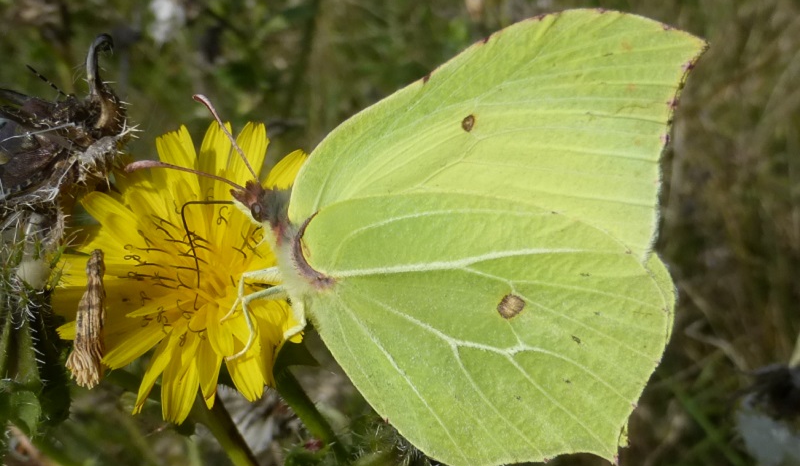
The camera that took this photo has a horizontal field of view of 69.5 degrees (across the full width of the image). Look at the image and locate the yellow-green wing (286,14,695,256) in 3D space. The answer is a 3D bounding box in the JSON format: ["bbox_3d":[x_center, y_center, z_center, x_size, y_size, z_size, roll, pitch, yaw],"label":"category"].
[{"bbox_3d":[0.007,-0.007,0.042,0.030,0.018,0.003,0,0,0],"label":"yellow-green wing"}]

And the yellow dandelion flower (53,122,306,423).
[{"bbox_3d":[-0.015,0.004,0.045,0.021,0.009,0.021,0,71,16],"label":"yellow dandelion flower"}]

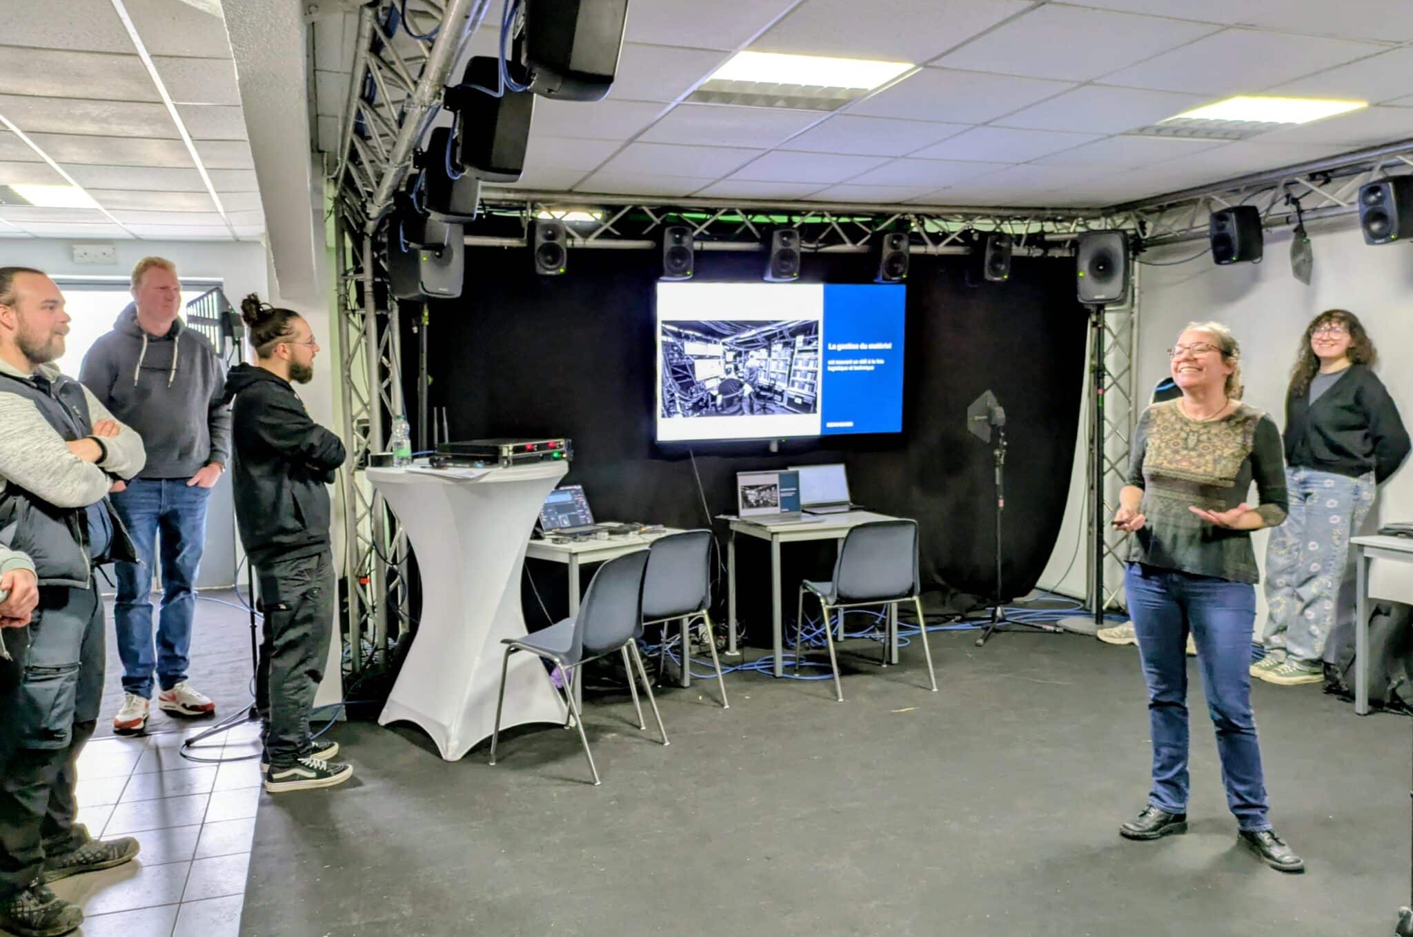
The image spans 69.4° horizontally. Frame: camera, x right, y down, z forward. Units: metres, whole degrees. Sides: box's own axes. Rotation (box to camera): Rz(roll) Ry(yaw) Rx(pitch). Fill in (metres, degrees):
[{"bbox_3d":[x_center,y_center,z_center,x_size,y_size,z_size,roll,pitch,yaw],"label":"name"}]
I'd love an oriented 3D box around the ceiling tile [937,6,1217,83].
[{"bbox_3d":[1.106,-1.289,3.106,0.610,0.018,0.600,-3,5,-20],"label":"ceiling tile"}]

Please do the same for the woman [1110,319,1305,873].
[{"bbox_3d":[1.539,0.378,3.128,0.520,1.620,0.430,3,6,37],"label":"woman"}]

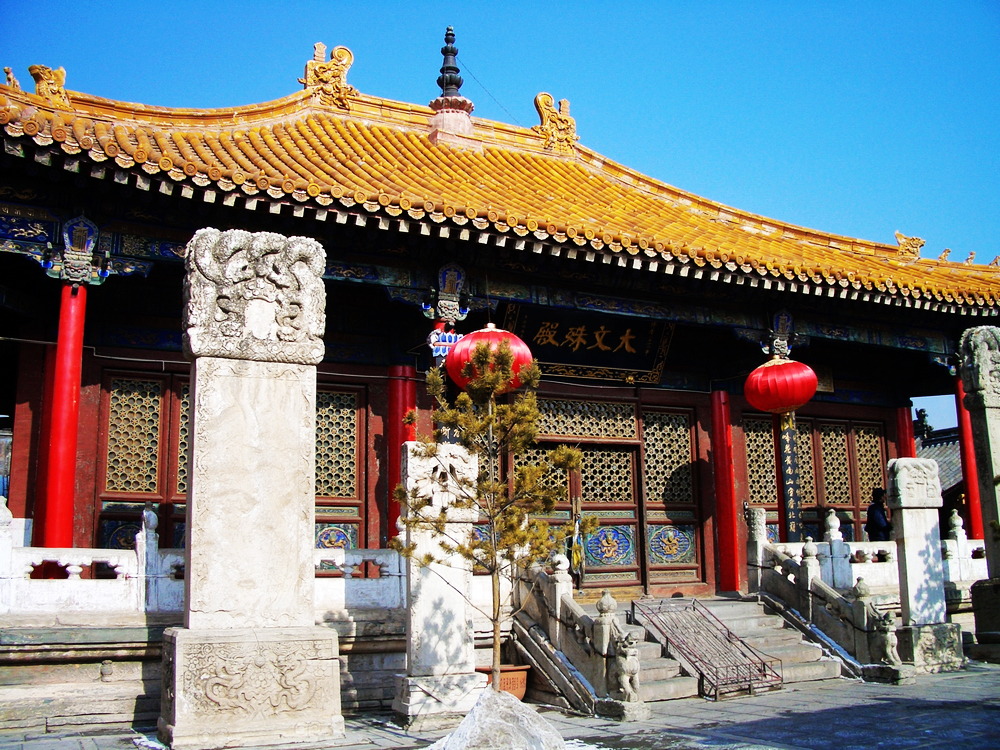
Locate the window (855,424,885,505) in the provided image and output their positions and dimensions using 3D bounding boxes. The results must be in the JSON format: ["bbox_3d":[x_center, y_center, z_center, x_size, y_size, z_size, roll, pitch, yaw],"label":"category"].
[{"bbox_3d":[6.587,1.604,18.011,0.637,1.417,0.080,4,-13,-26],"label":"window"}]

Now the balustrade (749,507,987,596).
[{"bbox_3d":[5.906,2.655,15.476,5.395,1.222,0.260,4,-13,-26],"label":"balustrade"}]

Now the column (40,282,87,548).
[{"bbox_3d":[-4.639,0.752,10.783,0.277,3.588,0.277,4,-13,-26],"label":"column"}]

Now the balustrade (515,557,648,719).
[{"bbox_3d":[0.869,2.888,11.429,0.380,1.801,2.119,4,-13,-26],"label":"balustrade"}]

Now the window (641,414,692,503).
[{"bbox_3d":[2.659,1.298,15.948,0.887,1.417,0.080,4,-13,-26],"label":"window"}]

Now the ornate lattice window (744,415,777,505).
[{"bbox_3d":[4.243,1.415,16.394,0.611,1.374,0.080,4,-13,-26],"label":"ornate lattice window"}]

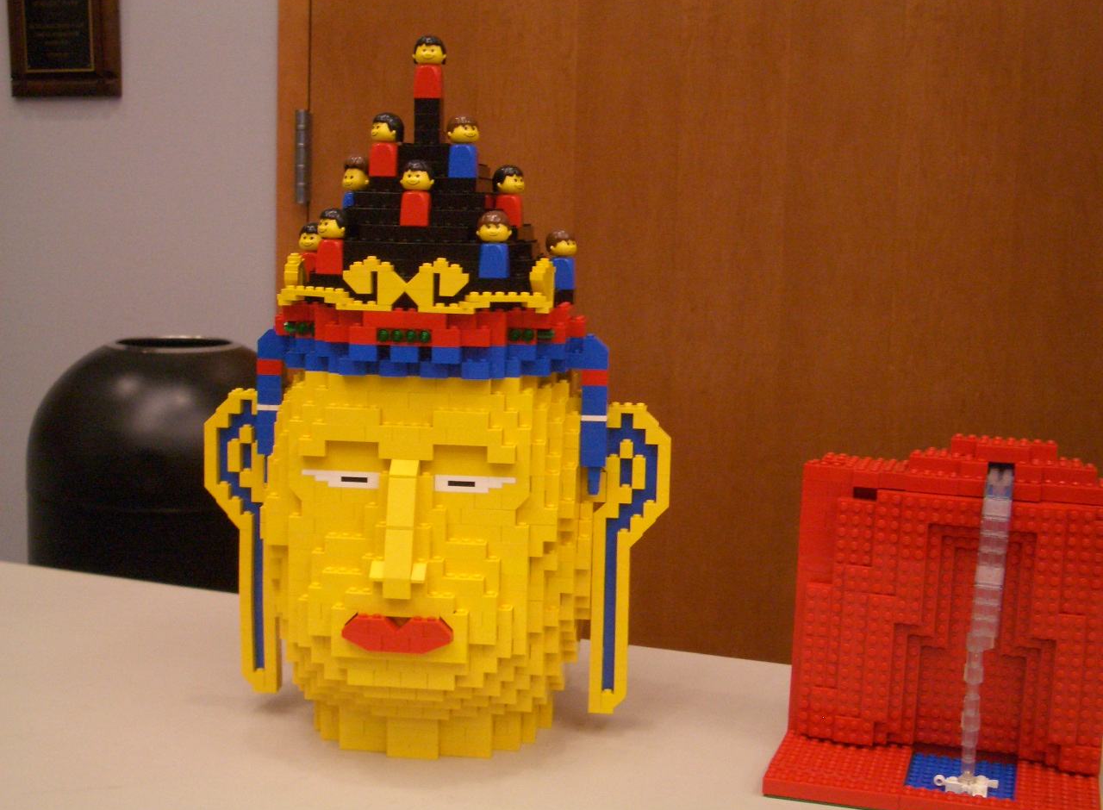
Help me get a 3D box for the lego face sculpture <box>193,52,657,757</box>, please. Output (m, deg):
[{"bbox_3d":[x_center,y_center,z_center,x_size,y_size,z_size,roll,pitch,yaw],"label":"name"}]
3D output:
[{"bbox_3d":[-0.075,-0.005,0.999,0.304,0.442,0.238,2,5,6],"label":"lego face sculpture"}]

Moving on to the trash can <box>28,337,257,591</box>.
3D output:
[{"bbox_3d":[-0.454,0.387,1.874,0.329,0.920,0.329,2,5,0],"label":"trash can"}]

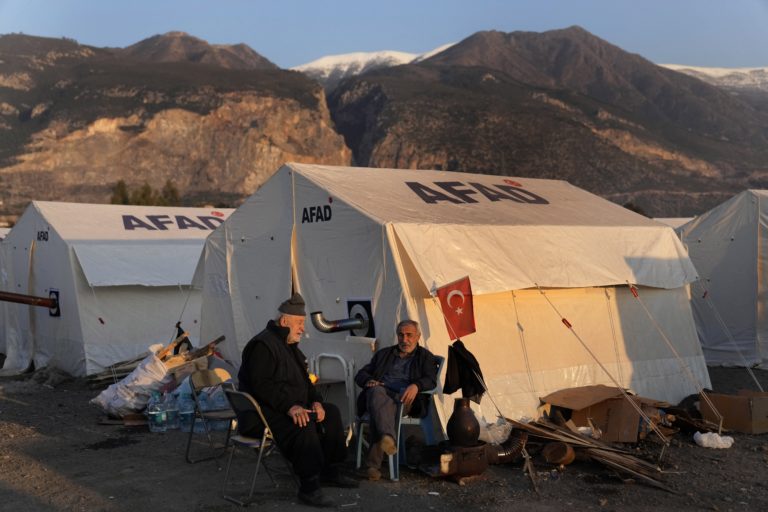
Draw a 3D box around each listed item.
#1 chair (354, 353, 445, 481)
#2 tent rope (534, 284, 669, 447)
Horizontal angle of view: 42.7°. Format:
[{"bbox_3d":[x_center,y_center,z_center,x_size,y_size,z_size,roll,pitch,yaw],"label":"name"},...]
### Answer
[{"bbox_3d":[0.130,1.205,7.450,0.550,0.850,0.560,1,1,41],"label":"chair"},{"bbox_3d":[1.900,0.915,8.800,0.080,1.270,1.750,0,1,-27],"label":"tent rope"}]

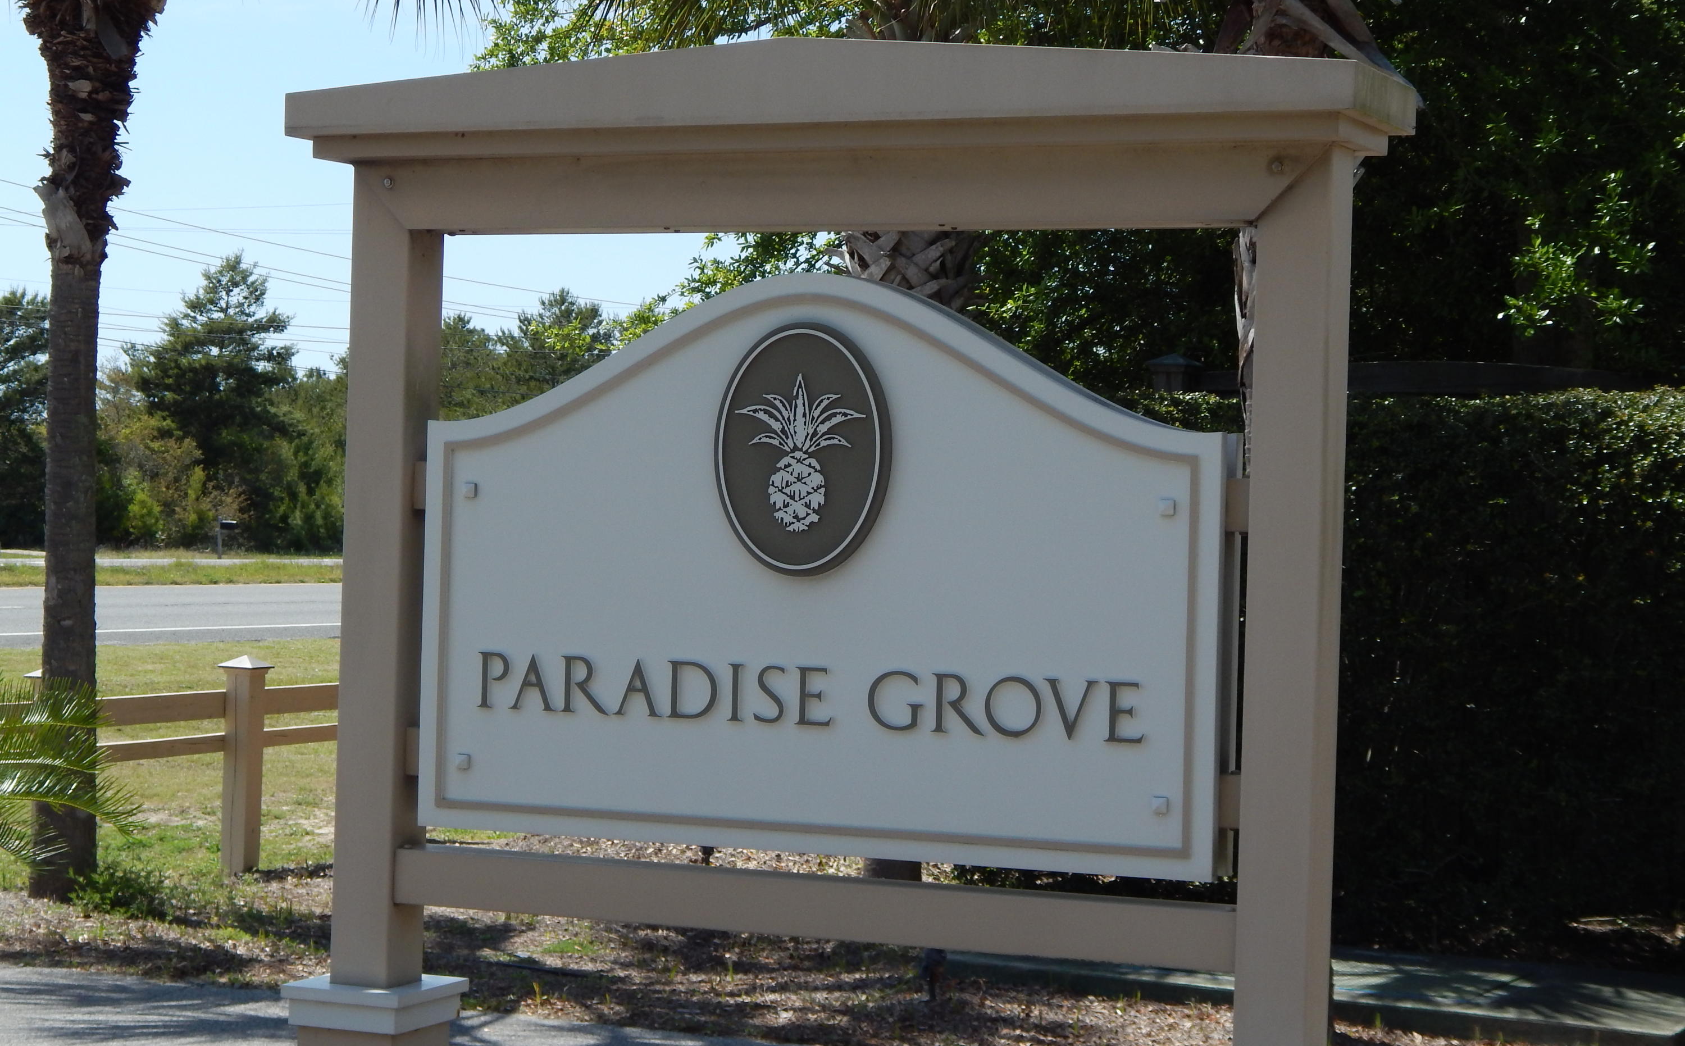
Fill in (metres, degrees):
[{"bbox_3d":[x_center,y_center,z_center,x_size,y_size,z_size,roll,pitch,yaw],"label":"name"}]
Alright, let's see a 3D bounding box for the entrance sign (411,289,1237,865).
[{"bbox_3d":[-0.093,0.105,8.475,2.190,1.452,0.070,2,0,23],"label":"entrance sign"}]

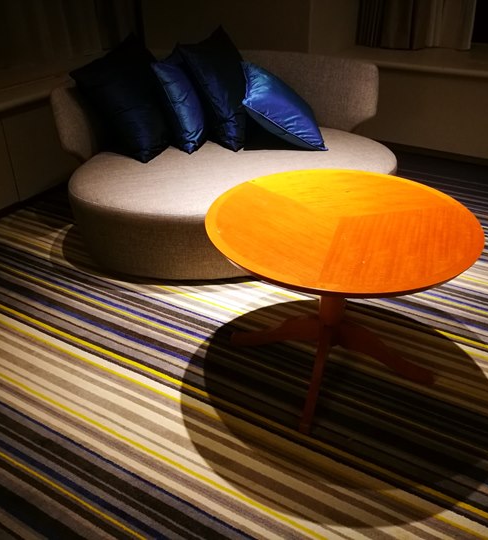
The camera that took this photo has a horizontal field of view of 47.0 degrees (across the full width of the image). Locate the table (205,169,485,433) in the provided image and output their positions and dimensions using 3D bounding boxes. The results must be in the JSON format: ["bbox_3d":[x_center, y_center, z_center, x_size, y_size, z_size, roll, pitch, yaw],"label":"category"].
[{"bbox_3d":[0.296,0.084,1.855,0.828,0.550,0.828,0,31,0],"label":"table"}]

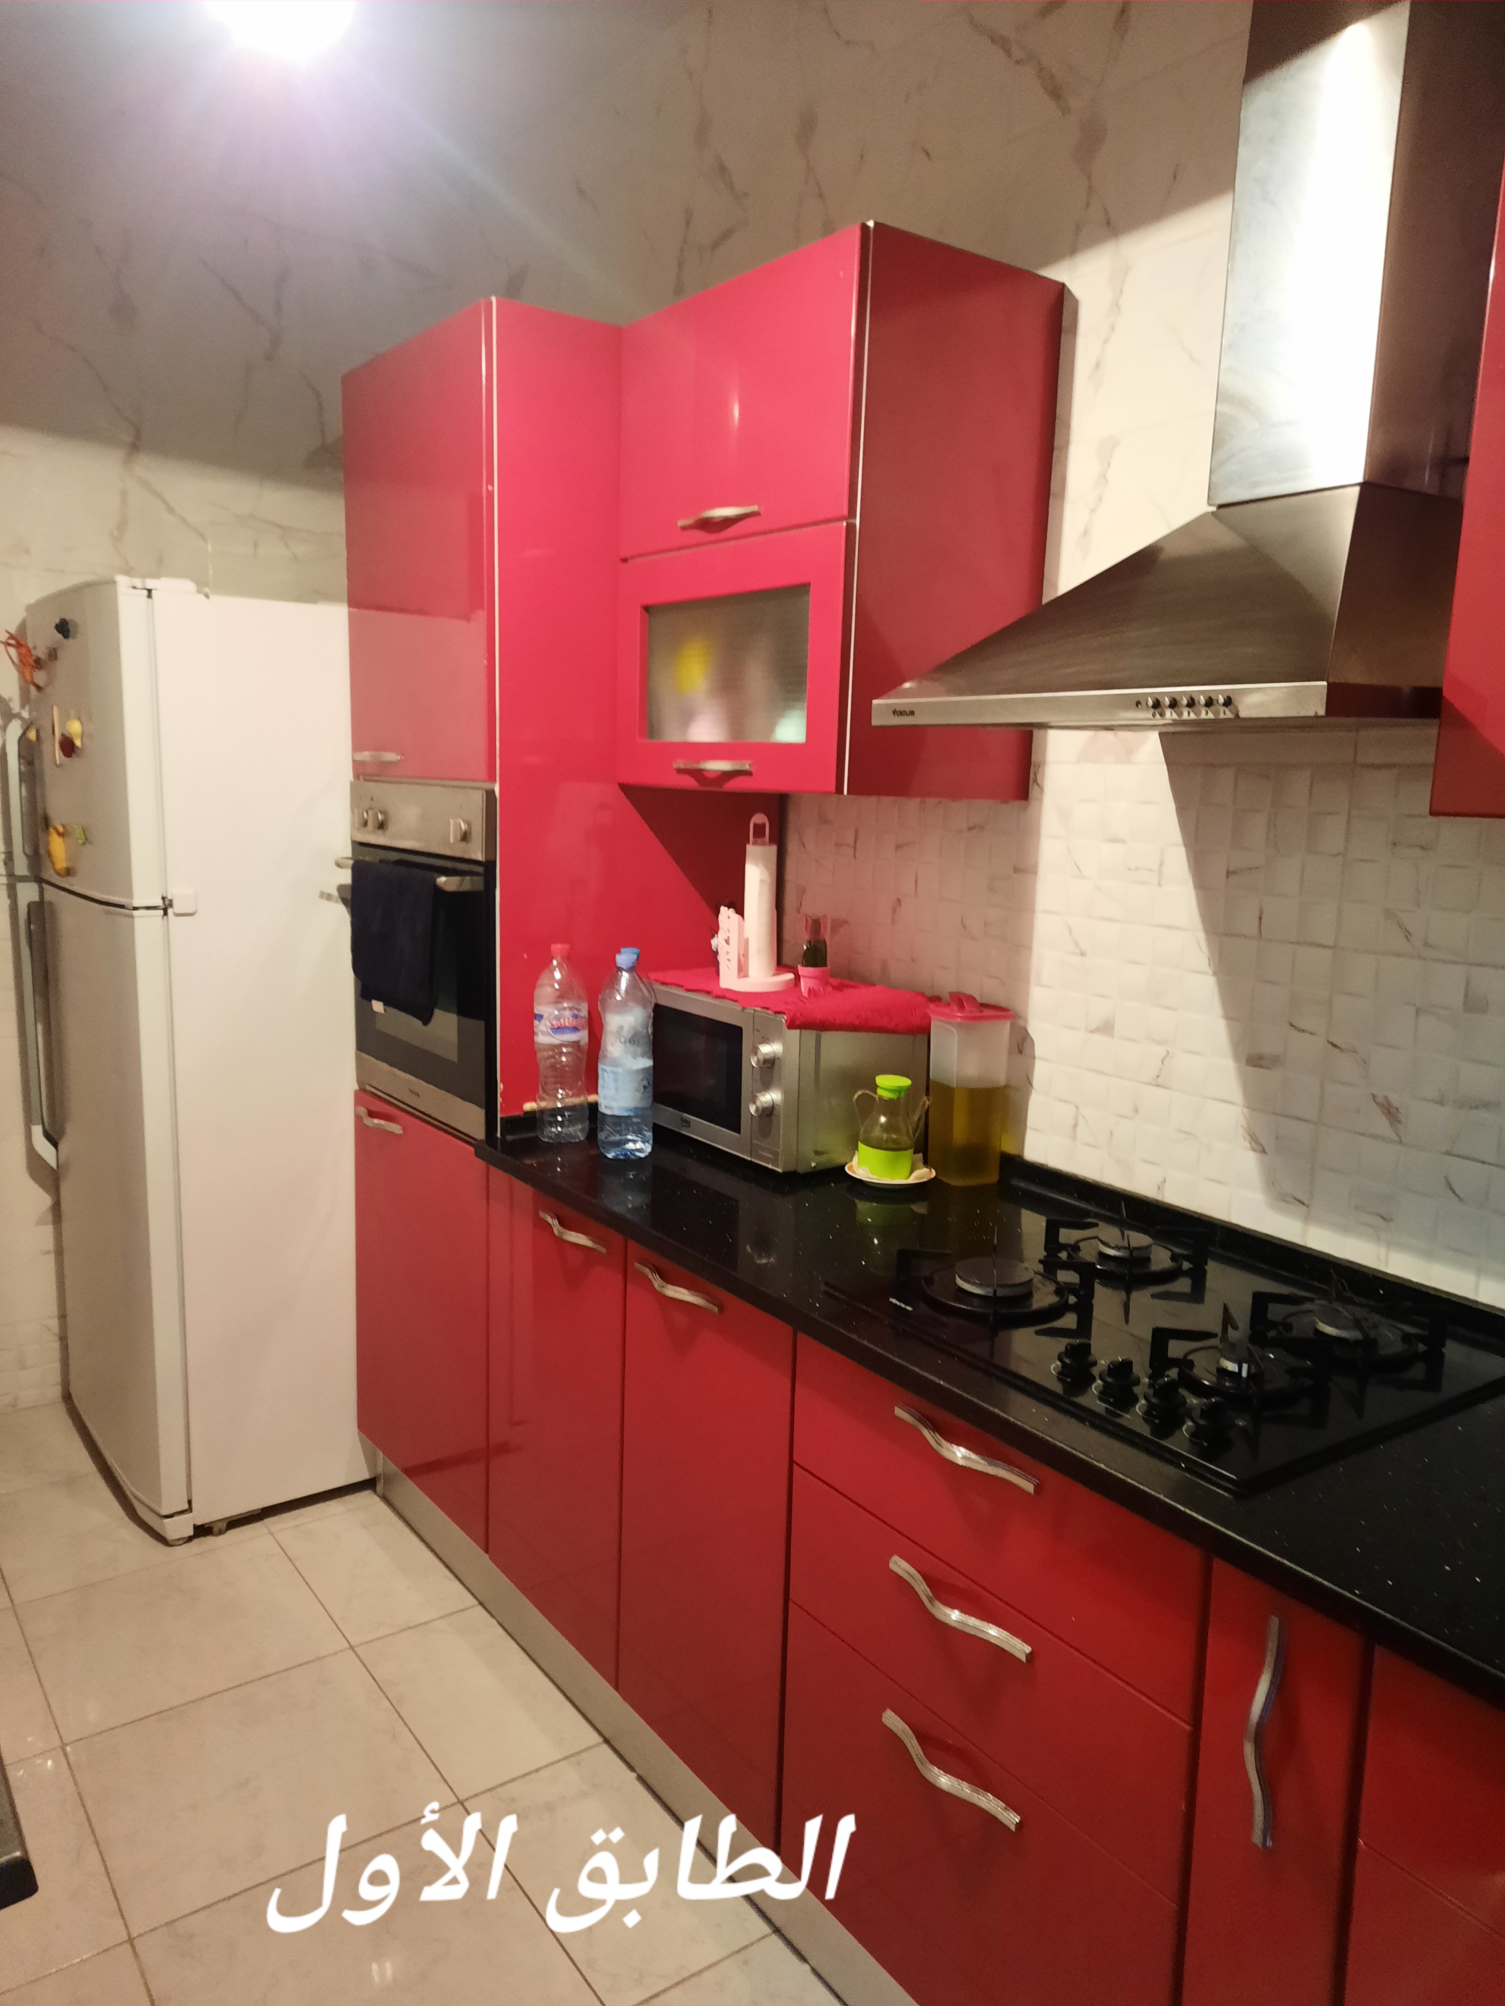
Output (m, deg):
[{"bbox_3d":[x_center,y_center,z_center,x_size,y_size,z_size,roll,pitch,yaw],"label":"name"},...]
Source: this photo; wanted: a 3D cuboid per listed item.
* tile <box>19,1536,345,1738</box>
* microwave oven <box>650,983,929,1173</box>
[{"bbox_3d":[-1.016,1.102,2.570,0.457,0.010,0.457,-5,12,-35],"label":"tile"},{"bbox_3d":[0.038,0.104,2.452,0.325,0.257,0.435,-6,12,-38],"label":"microwave oven"}]

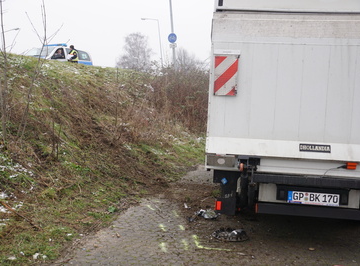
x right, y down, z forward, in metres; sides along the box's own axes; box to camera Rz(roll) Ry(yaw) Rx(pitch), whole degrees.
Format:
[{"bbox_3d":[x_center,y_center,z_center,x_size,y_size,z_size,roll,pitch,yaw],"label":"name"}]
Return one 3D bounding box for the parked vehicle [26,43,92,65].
[{"bbox_3d":[-5.750,-3.020,20.800,1.820,1.670,4.500,1,7,25],"label":"parked vehicle"}]

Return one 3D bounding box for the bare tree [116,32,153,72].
[{"bbox_3d":[-6.050,-10.105,62.000,4.900,6.800,4.700,-2,6,0],"label":"bare tree"}]

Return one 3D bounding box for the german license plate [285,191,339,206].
[{"bbox_3d":[1.395,0.687,4.860,0.520,0.120,0.020,2,7,7],"label":"german license plate"}]

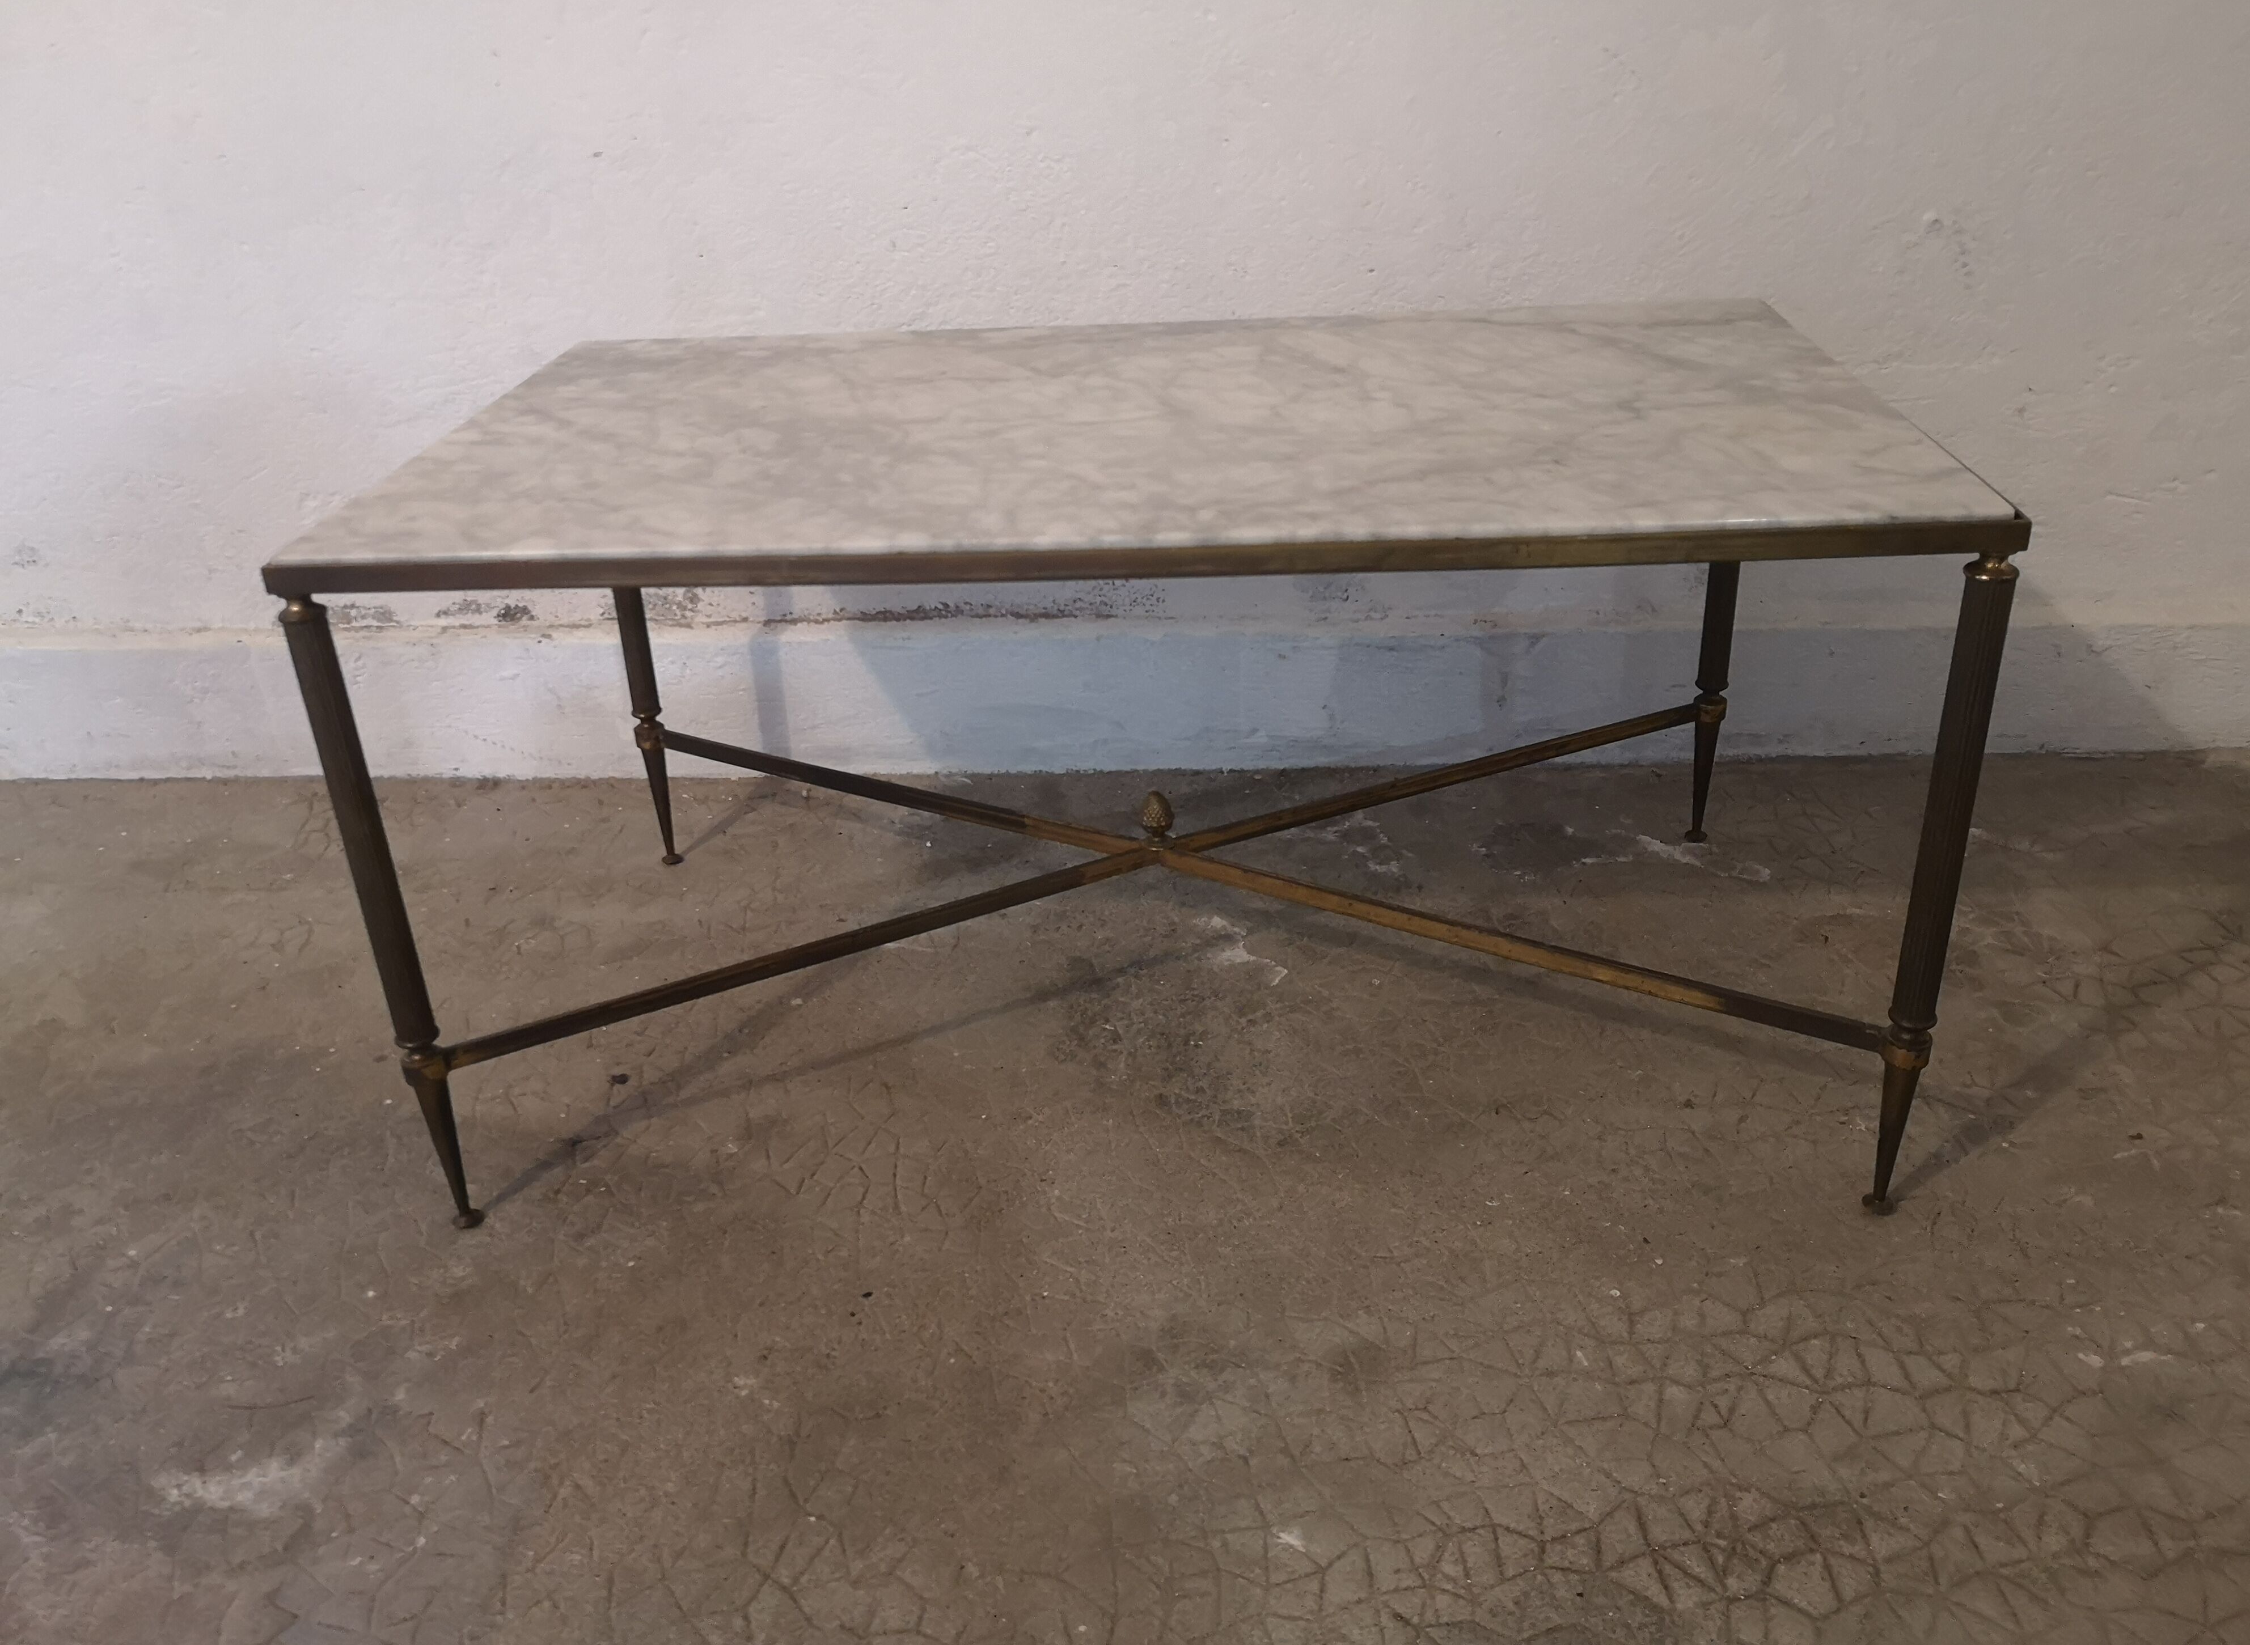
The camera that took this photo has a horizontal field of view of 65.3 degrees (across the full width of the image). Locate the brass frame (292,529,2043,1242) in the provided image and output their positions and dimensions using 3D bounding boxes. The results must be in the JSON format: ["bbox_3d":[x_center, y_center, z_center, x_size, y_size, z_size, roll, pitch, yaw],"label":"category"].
[{"bbox_3d":[0.020,-0.055,1.193,0.871,0.429,0.484,-1,28,4],"label":"brass frame"}]

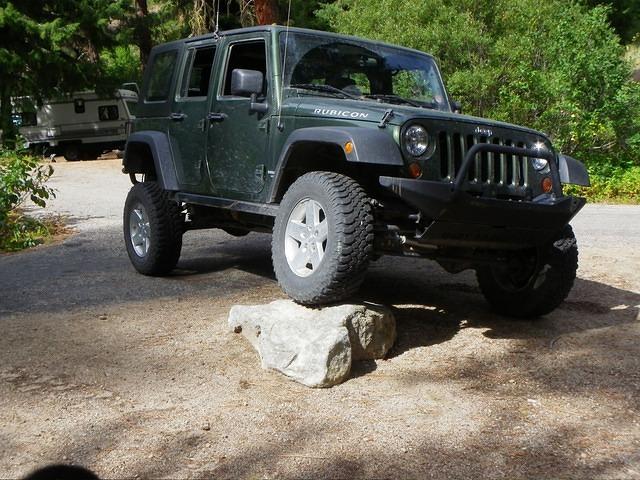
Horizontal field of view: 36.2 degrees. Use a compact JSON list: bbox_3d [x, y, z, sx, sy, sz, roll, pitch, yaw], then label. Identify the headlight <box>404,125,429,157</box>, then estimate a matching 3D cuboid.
[{"bbox_3d":[0.530,-0.559,5.525,0.180,0.180,0.100,4,-3,-29],"label":"headlight"}]

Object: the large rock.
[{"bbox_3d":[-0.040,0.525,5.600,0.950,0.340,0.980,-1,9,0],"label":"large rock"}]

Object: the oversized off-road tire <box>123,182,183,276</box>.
[{"bbox_3d":[-1.434,-0.092,8.374,0.260,0.800,0.800,-7,10,-29],"label":"oversized off-road tire"}]

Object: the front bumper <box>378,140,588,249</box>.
[{"bbox_3d":[1.038,-0.247,5.621,1.540,0.620,0.380,4,3,-29],"label":"front bumper"}]

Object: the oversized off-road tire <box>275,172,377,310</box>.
[{"bbox_3d":[0.007,-0.005,5.801,0.260,0.800,0.800,6,4,-31],"label":"oversized off-road tire"}]

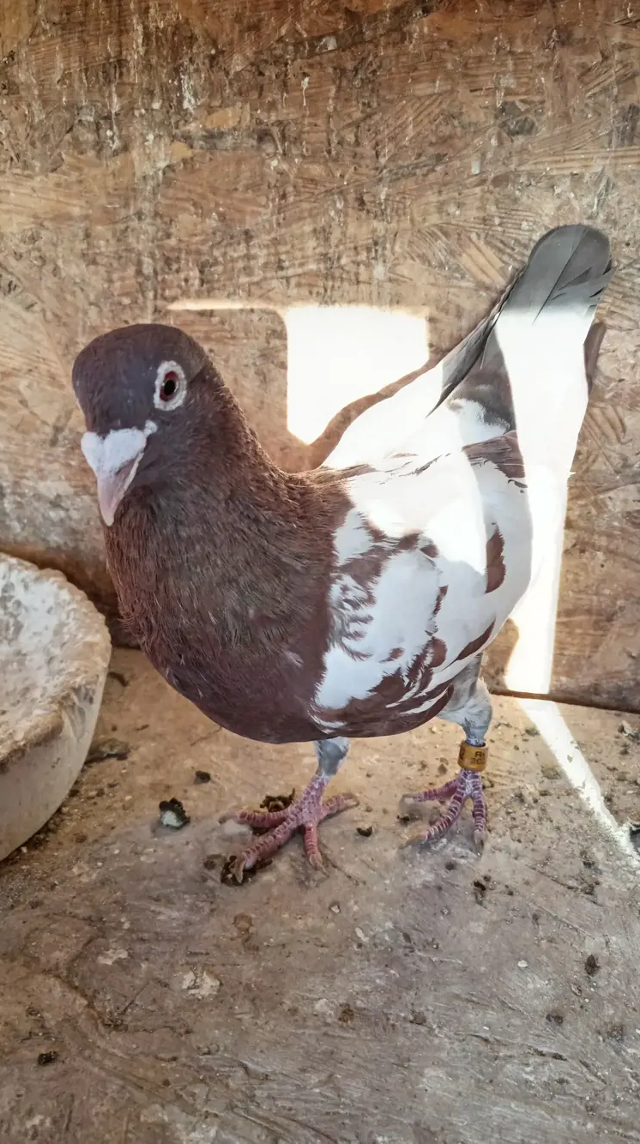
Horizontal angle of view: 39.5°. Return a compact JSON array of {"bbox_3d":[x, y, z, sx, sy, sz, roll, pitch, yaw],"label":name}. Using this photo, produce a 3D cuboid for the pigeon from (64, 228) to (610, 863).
[{"bbox_3d":[0.025,-0.003,0.327,0.125,0.216,0.241,21,32,37],"label":"pigeon"}]

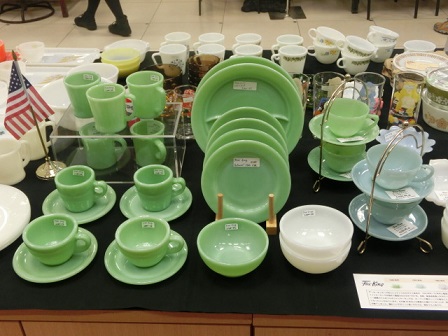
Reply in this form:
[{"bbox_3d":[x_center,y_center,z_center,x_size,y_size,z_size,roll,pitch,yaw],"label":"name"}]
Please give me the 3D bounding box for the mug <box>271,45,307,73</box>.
[{"bbox_3d":[0.198,-0.320,1.506,0.115,0.081,0.087,-4,35,-5],"label":"mug"}]

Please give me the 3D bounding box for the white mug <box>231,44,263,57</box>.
[{"bbox_3d":[0.071,-0.333,1.574,0.108,0.086,0.083,-25,41,-31],"label":"white mug"}]

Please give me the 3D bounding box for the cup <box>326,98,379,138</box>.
[{"bbox_3d":[0.272,-0.101,1.047,0.119,0.059,0.093,6,36,10],"label":"cup"}]

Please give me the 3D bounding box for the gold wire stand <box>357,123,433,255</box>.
[{"bbox_3d":[0.319,0.020,0.912,0.148,0.235,0.155,-2,34,0],"label":"gold wire stand"}]

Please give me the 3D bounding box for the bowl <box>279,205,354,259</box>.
[{"bbox_3d":[0.164,0.127,0.880,0.127,0.058,0.127,-1,34,1],"label":"bowl"}]

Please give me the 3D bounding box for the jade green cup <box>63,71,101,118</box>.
[{"bbox_3d":[-0.298,-0.159,1.102,0.108,0.084,0.079,14,38,20],"label":"jade green cup"}]

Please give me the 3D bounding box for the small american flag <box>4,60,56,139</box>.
[{"bbox_3d":[-0.429,-0.145,1.068,0.113,0.185,0.050,-8,35,-9],"label":"small american flag"}]

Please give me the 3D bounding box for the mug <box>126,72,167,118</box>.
[{"bbox_3d":[-0.161,-0.154,1.089,0.081,0.084,0.110,-28,44,-33],"label":"mug"}]

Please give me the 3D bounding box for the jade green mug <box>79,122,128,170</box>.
[{"bbox_3d":[-0.273,-0.049,1.152,0.113,0.086,0.084,8,36,11],"label":"jade green mug"}]

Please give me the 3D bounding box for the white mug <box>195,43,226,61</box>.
[{"bbox_3d":[-0.048,-0.326,1.524,0.115,0.081,0.087,-25,42,-30],"label":"white mug"}]

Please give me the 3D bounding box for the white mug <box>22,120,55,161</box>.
[{"bbox_3d":[-0.456,-0.077,1.192,0.117,0.086,0.087,-8,36,-10],"label":"white mug"}]

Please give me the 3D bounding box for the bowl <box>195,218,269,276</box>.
[{"bbox_3d":[0.018,0.152,0.888,0.127,0.058,0.127,-1,34,1],"label":"bowl"}]

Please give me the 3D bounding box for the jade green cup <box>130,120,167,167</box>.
[{"bbox_3d":[-0.166,-0.050,1.147,0.078,0.087,0.107,-23,41,-28],"label":"jade green cup"}]

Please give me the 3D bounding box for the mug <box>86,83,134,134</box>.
[{"bbox_3d":[-0.237,-0.128,1.075,0.106,0.088,0.081,-6,34,-7],"label":"mug"}]

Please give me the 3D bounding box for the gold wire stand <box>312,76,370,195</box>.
[{"bbox_3d":[0.255,-0.090,1.062,0.136,0.246,0.139,-1,35,0],"label":"gold wire stand"}]

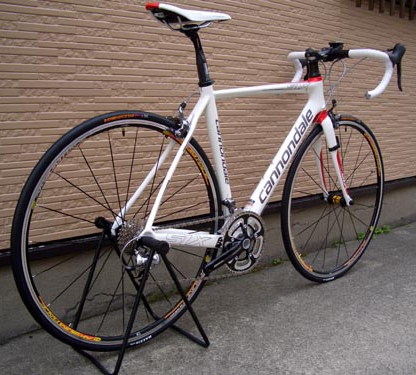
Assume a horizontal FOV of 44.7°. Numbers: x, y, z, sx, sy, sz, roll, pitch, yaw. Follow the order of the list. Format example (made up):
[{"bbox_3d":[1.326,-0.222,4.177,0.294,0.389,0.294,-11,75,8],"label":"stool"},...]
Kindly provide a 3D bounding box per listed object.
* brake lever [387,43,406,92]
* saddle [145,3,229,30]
[{"bbox_3d":[0.673,-0.430,1.807,0.105,0.168,0.048,-8,13,-41],"label":"brake lever"},{"bbox_3d":[-0.037,-0.478,1.438,0.276,0.066,0.135,-7,12,-41],"label":"saddle"}]

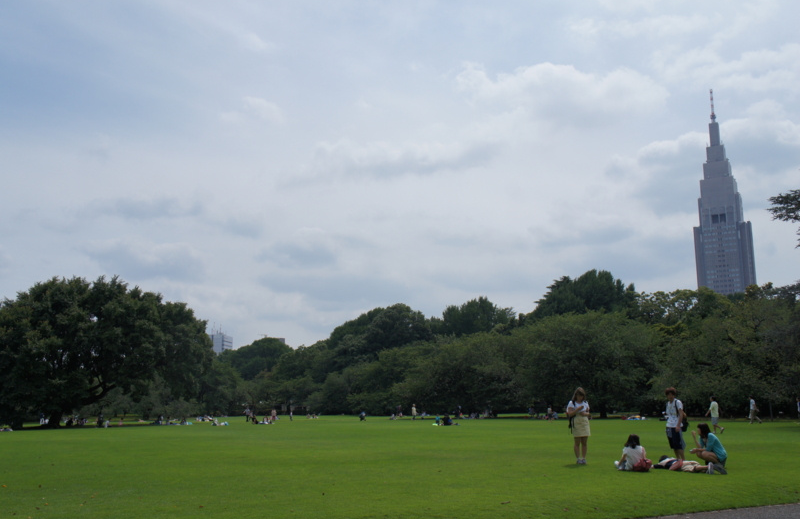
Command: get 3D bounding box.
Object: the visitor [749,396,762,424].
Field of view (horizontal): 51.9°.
[{"bbox_3d":[21.705,9.184,50.138,0.740,1.700,0.480,-5,-11,24],"label":"visitor"}]

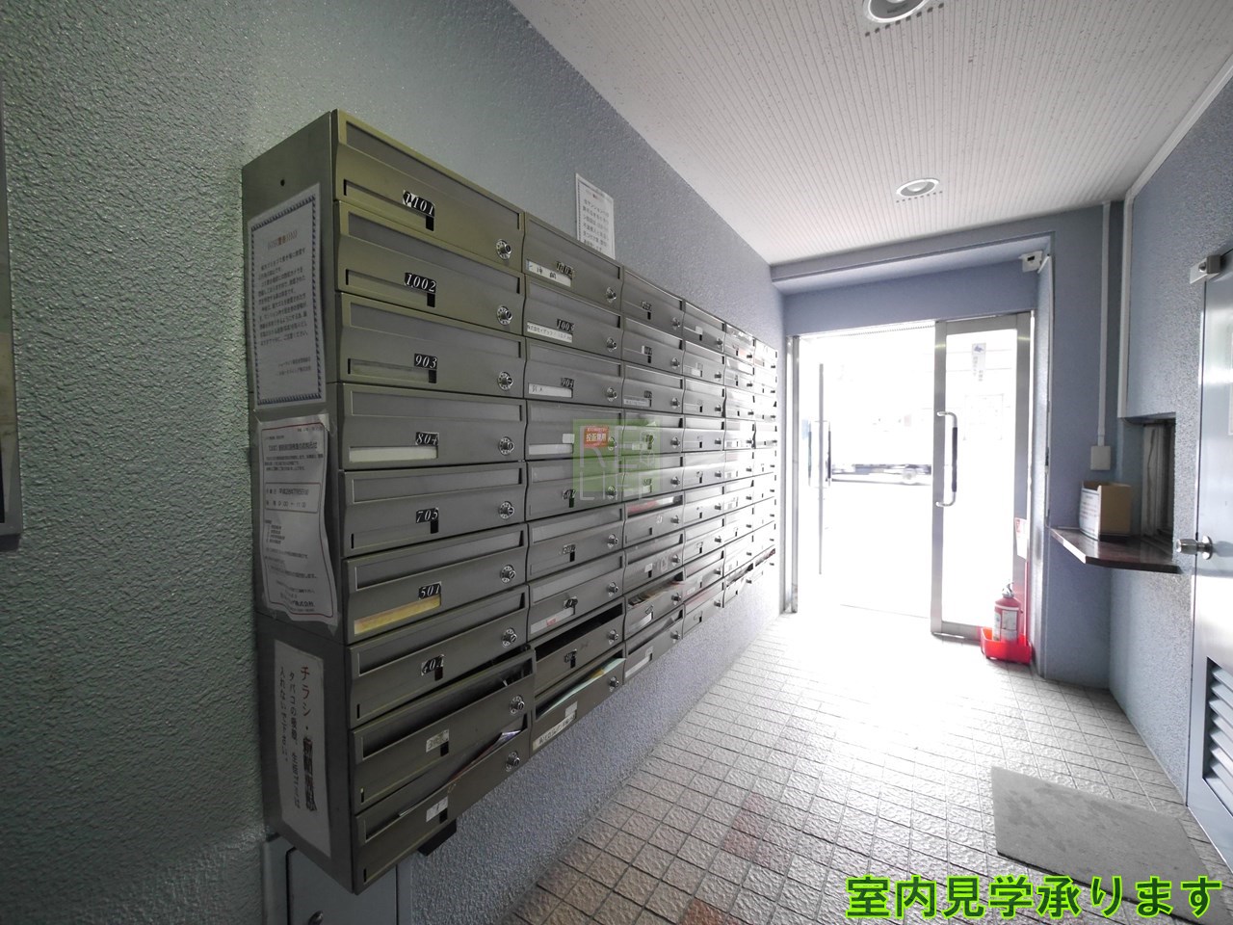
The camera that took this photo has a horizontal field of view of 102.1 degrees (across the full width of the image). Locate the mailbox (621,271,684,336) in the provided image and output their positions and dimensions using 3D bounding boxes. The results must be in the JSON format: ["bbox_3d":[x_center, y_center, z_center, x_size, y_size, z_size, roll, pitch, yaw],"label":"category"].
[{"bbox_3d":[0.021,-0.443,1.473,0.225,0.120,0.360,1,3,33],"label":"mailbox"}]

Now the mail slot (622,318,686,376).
[{"bbox_3d":[0.008,-0.326,1.490,0.265,0.120,0.360,1,3,33],"label":"mail slot"}]

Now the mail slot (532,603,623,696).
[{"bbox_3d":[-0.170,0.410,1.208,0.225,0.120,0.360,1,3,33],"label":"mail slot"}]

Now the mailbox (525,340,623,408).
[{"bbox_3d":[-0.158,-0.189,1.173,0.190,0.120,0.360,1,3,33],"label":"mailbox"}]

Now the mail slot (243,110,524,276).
[{"bbox_3d":[-0.387,-0.418,0.883,0.275,0.120,0.360,1,3,33],"label":"mail slot"}]

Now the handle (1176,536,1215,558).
[{"bbox_3d":[1.911,0.279,1.655,0.072,0.070,0.070,1,3,33],"label":"handle"}]

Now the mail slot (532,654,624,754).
[{"bbox_3d":[-0.181,0.529,1.222,0.265,0.120,0.360,1,3,33],"label":"mail slot"}]

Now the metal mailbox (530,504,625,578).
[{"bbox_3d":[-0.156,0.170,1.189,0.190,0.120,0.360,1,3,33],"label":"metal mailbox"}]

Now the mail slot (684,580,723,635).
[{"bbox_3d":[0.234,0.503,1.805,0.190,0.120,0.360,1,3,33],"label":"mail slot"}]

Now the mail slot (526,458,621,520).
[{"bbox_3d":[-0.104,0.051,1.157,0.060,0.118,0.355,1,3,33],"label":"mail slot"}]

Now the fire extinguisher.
[{"bbox_3d":[2.322,0.917,2.961,0.140,0.440,0.140,2,3,38],"label":"fire extinguisher"}]

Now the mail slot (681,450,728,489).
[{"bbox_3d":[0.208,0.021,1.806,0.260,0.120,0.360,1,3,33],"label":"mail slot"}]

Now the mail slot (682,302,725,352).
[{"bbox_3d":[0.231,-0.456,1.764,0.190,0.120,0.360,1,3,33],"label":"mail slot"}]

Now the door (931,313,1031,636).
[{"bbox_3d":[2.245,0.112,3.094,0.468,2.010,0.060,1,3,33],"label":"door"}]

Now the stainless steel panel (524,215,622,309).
[{"bbox_3d":[-0.188,-0.432,1.183,0.265,0.120,0.360,1,3,33],"label":"stainless steel panel"}]

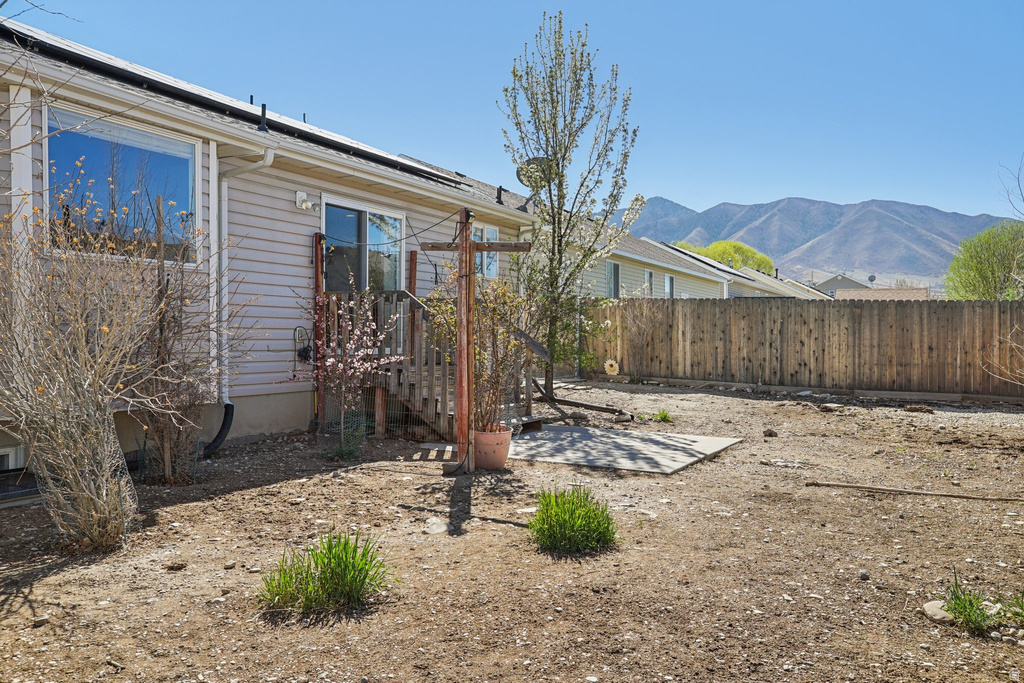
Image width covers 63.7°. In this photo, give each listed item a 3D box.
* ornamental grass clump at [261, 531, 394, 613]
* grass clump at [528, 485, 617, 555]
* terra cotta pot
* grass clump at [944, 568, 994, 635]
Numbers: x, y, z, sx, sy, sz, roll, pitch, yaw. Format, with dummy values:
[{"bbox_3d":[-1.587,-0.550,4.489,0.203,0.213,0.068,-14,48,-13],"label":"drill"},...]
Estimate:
[{"bbox_3d":[-0.900,1.075,3.970,0.610,0.280,0.450,0,0,0],"label":"ornamental grass clump"},{"bbox_3d":[0.370,1.055,5.030,0.510,0.330,0.480,0,0,0],"label":"grass clump"},{"bbox_3d":[-0.185,0.992,7.630,0.400,0.370,0.400,0,0,0],"label":"terra cotta pot"},{"bbox_3d":[2.030,1.138,3.660,0.220,0.245,0.210,0,0,0],"label":"grass clump"}]

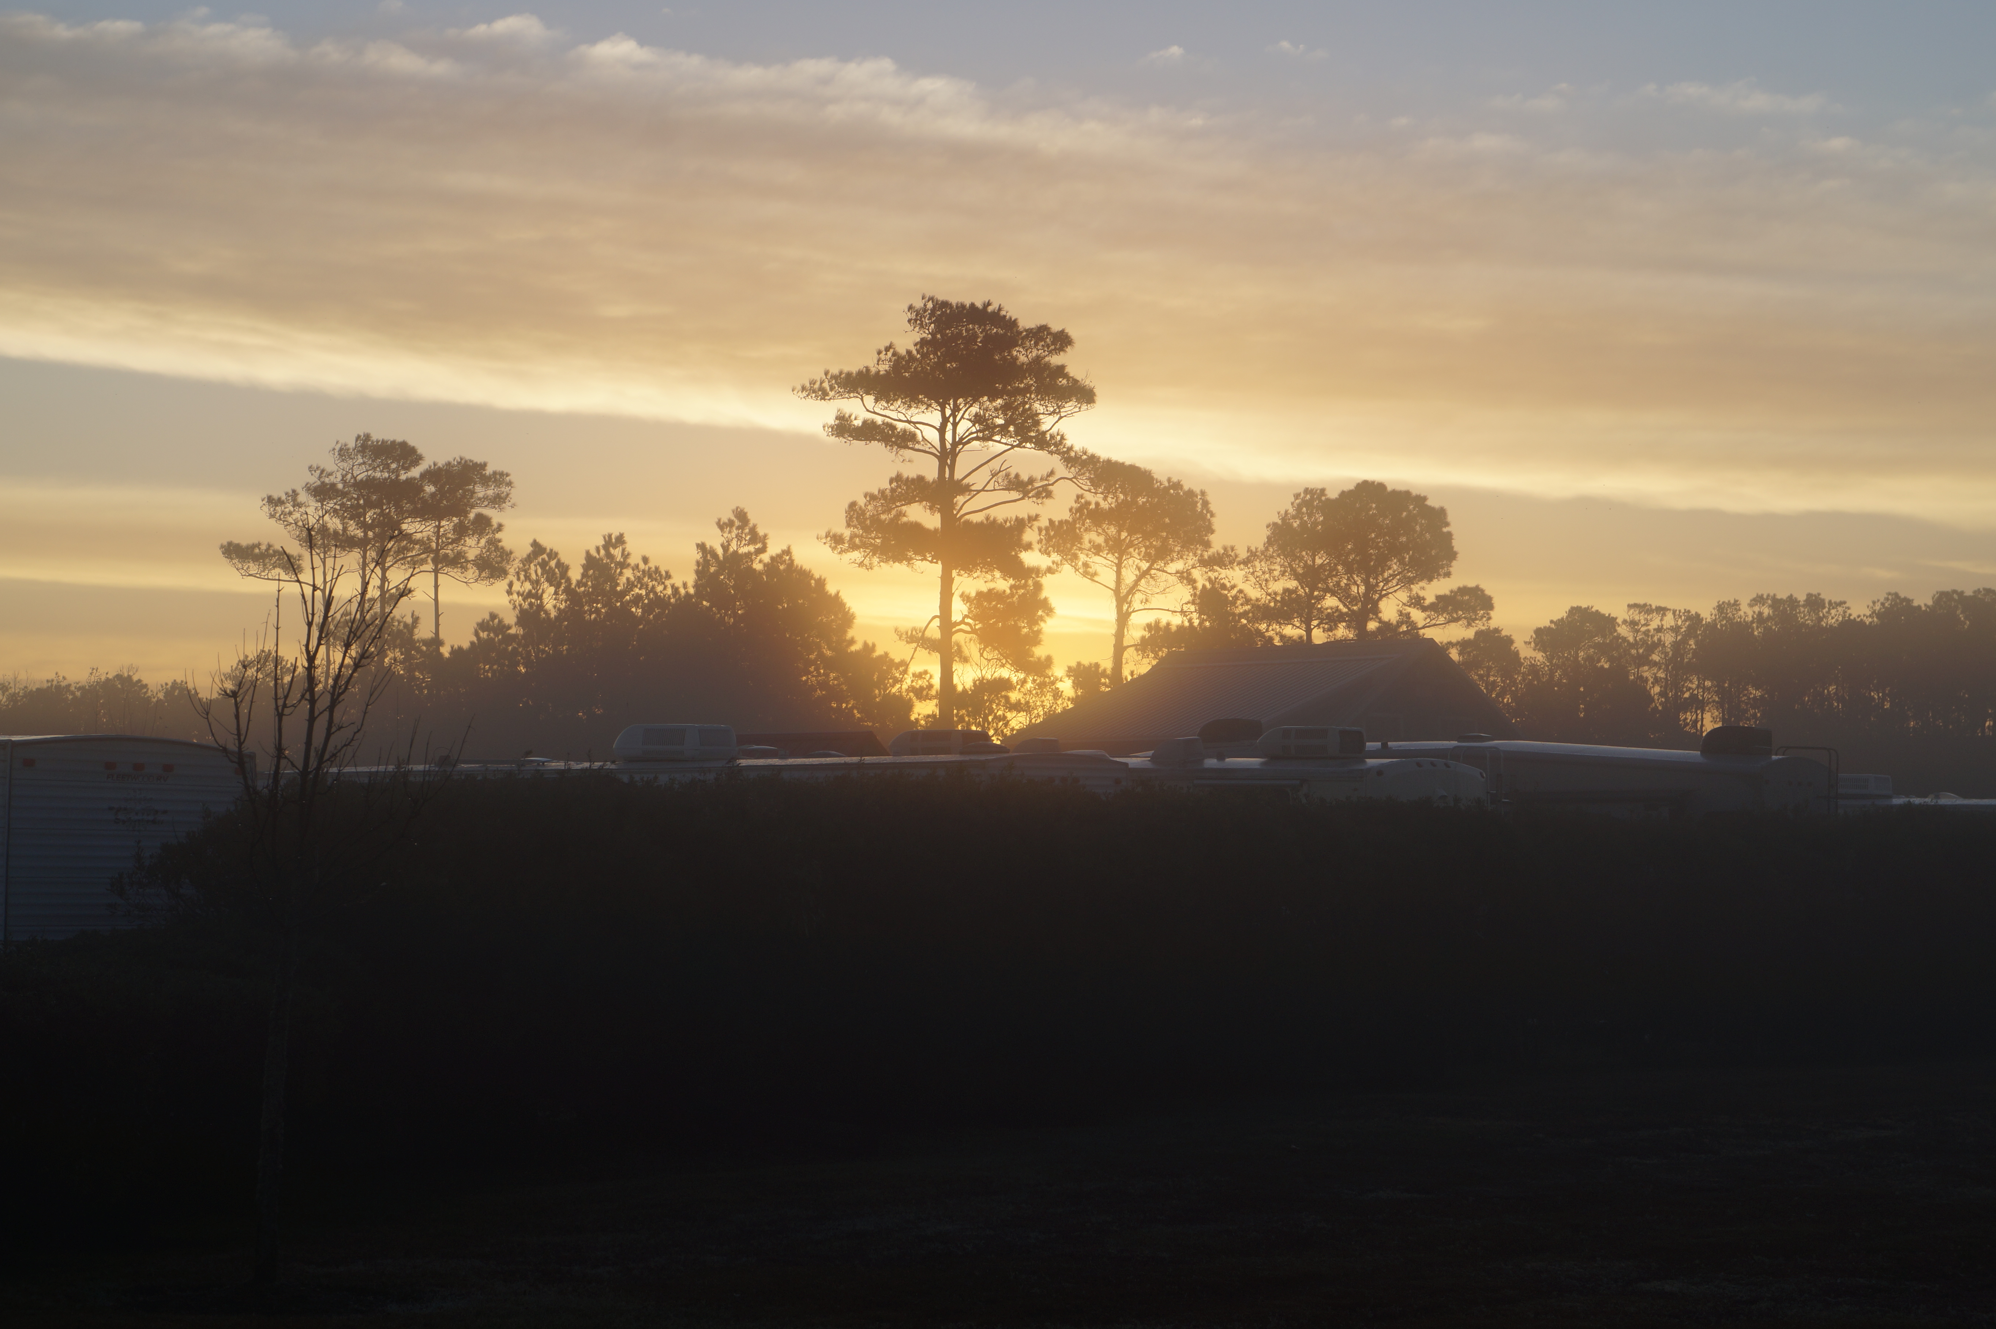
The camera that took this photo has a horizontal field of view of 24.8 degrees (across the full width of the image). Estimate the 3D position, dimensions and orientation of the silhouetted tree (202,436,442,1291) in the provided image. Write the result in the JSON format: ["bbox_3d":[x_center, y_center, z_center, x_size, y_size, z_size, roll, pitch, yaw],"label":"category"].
[{"bbox_3d":[-3.488,1.060,23.500,1.300,4.300,1.250,0,-1,0],"label":"silhouetted tree"}]

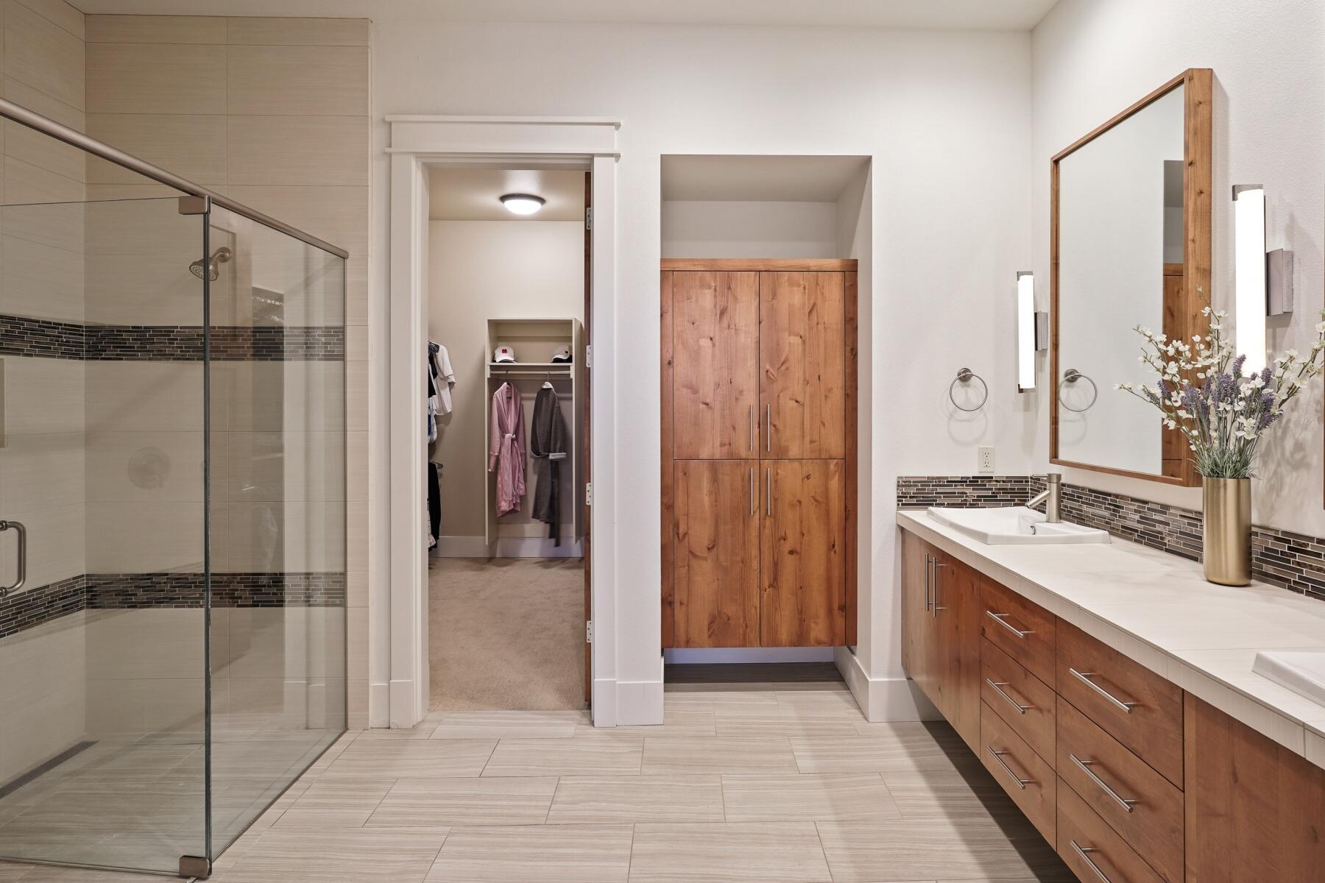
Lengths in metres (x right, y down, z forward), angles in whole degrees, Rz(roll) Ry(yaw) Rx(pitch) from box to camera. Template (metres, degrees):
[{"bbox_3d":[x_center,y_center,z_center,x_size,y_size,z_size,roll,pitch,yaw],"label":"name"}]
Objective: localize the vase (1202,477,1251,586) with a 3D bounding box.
[{"bbox_3d":[1.592,0.252,1.767,0.105,0.288,0.105,0,3,1],"label":"vase"}]

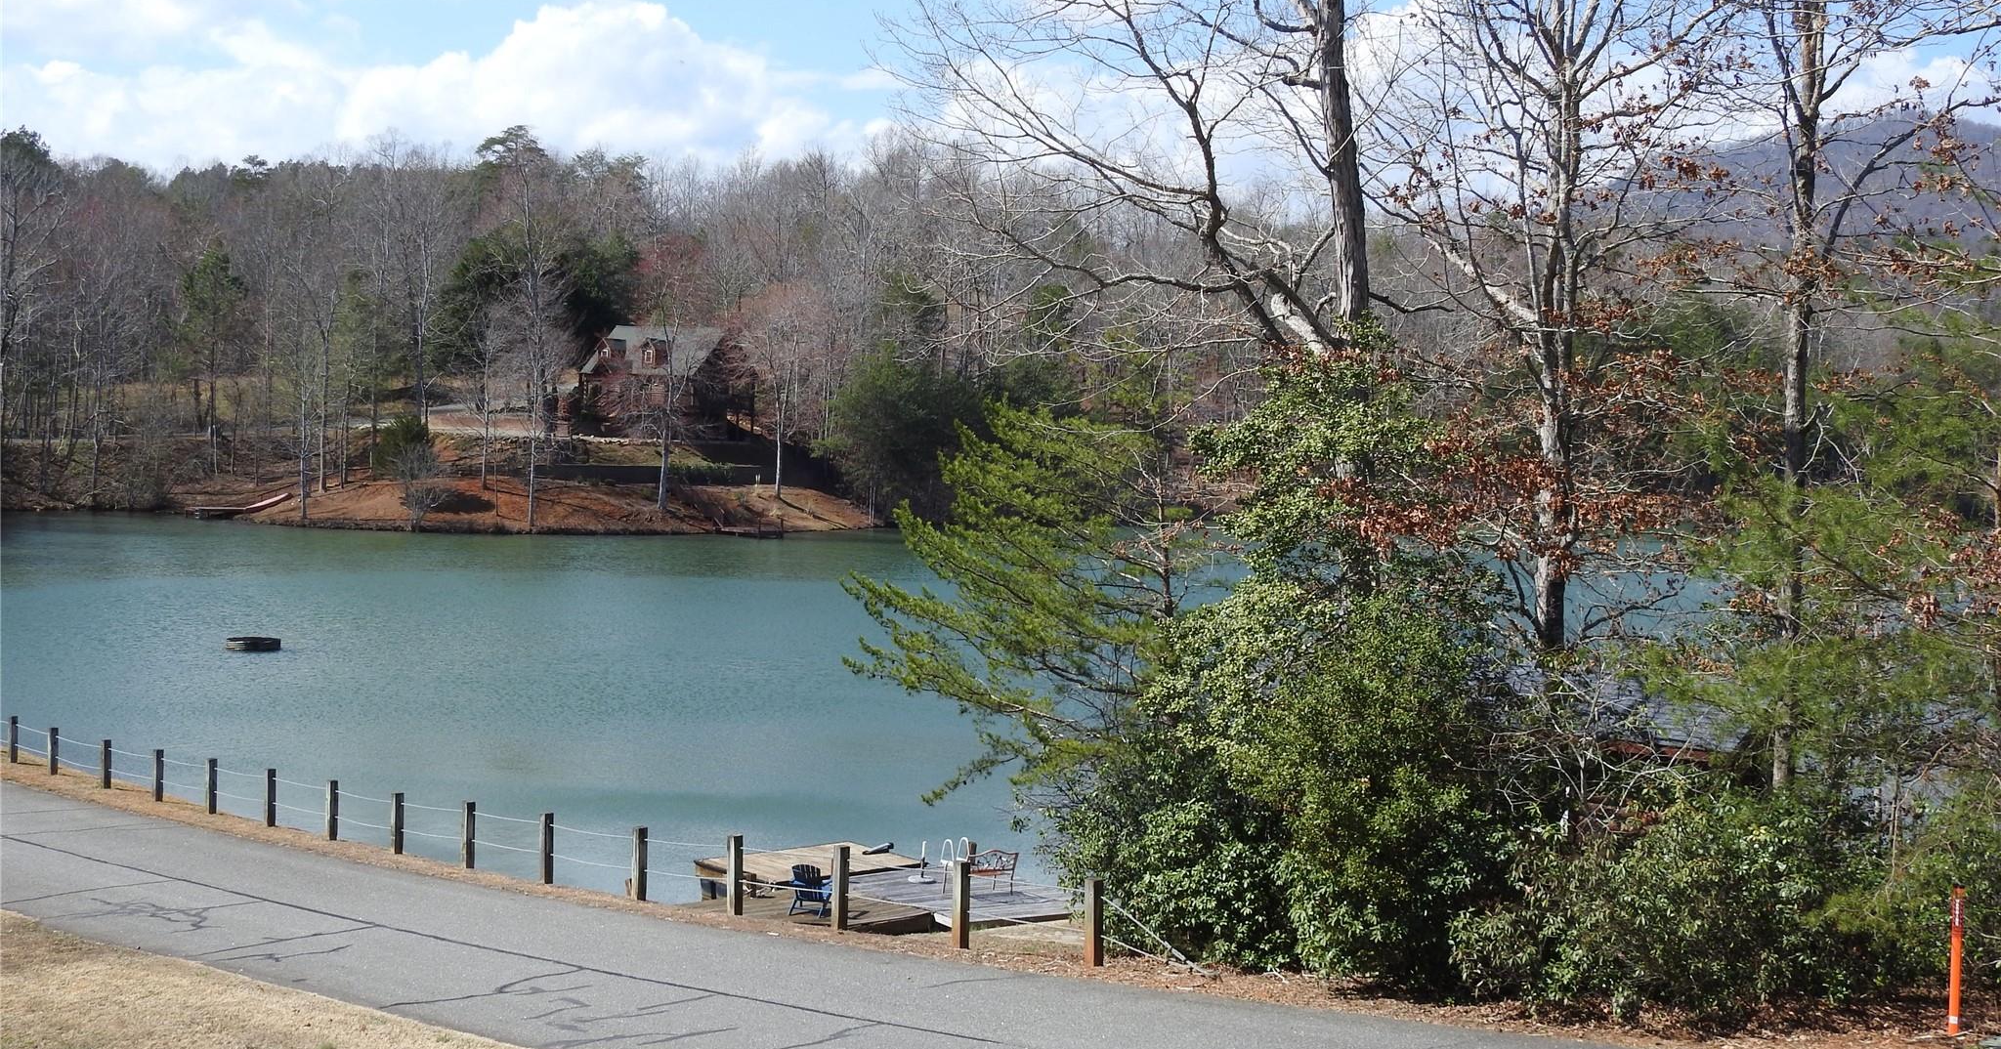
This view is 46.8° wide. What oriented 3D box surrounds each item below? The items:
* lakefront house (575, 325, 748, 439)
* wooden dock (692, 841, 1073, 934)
[{"bbox_3d":[-27.270,-11.764,189.654,11.300,9.000,9.000,2,4,31],"label":"lakefront house"},{"bbox_3d":[-2.208,7.239,43.853,6.800,0.900,7.200,-2,4,-36],"label":"wooden dock"}]

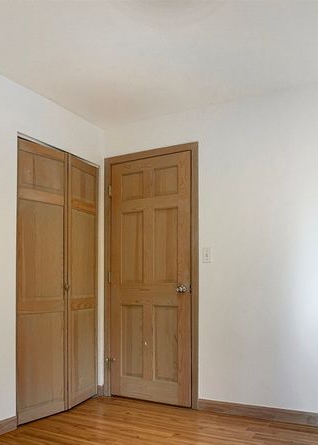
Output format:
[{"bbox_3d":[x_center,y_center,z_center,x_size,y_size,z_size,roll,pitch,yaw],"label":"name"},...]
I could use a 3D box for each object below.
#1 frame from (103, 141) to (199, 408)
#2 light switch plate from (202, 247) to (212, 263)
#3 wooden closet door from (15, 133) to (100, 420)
[{"bbox_3d":[-0.070,0.430,4.074,0.907,2.110,0.110,-4,-7,28],"label":"frame"},{"bbox_3d":[0.382,0.261,3.806,0.072,0.117,0.012,-4,-7,28],"label":"light switch plate"},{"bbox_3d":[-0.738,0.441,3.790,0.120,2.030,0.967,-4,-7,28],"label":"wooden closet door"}]

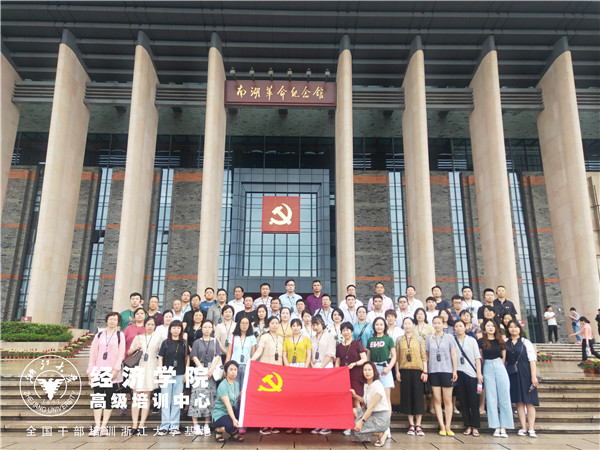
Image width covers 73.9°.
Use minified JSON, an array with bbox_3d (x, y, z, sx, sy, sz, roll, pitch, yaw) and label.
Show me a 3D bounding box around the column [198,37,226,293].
[{"bbox_3d":[-4.780,-2.347,22.275,0.700,16.973,2.300,0,-12,-1],"label":"column"}]

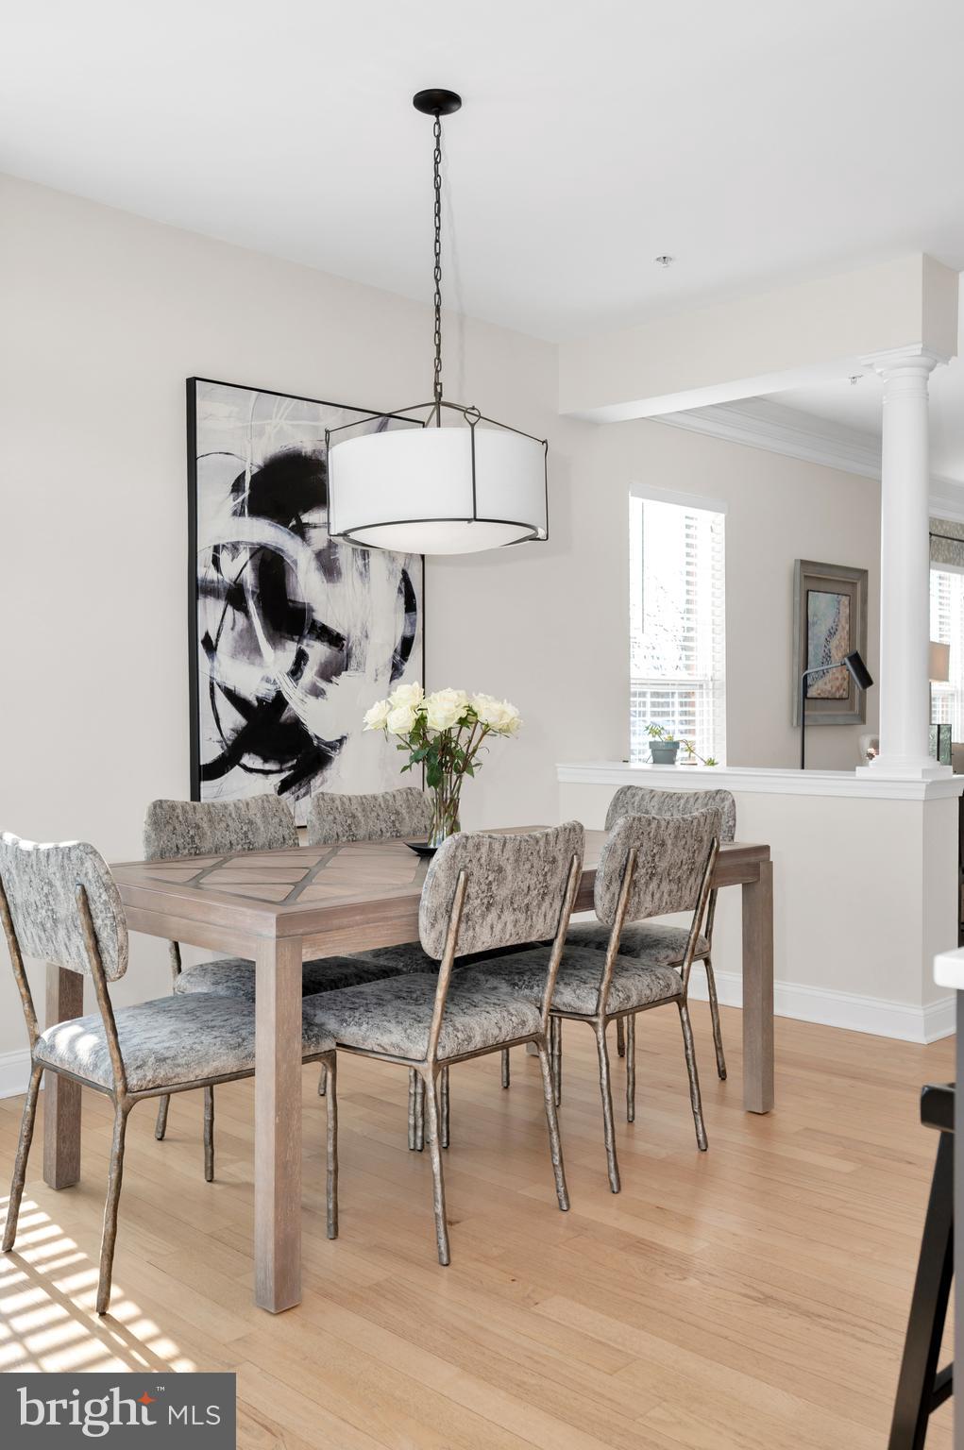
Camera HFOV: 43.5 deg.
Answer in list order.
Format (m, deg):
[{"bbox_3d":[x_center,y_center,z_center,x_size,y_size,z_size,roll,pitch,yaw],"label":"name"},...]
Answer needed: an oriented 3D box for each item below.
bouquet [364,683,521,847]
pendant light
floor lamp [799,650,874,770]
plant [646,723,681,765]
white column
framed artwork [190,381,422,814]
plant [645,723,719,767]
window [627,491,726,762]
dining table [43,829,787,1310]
[{"bbox_3d":[-0.106,0.115,3.231,0.425,0.450,0.390,0,0,0],"label":"bouquet"},{"bbox_3d":[-0.115,-1.034,3.154,0.590,1.185,0.590,0,0,0],"label":"pendant light"},{"bbox_3d":[1.683,0.369,5.902,0.450,1.455,0.250,0,0,0],"label":"floor lamp"},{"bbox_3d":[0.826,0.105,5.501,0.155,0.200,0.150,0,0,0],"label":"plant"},{"bbox_3d":[1.507,-0.562,4.303,0.245,1.500,0.245,0,1,45],"label":"white column"},{"bbox_3d":[-0.603,-0.392,4.316,0.050,1.500,1.036,0,1,45],"label":"framed artwork"},{"bbox_3d":[0.913,0.110,5.501,0.330,0.210,0.200,0,0,0],"label":"plant"},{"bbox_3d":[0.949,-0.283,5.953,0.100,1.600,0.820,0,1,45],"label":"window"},{"bbox_3d":[-0.114,0.734,3.236,0.965,0.762,1.750,0,1,45],"label":"dining table"}]

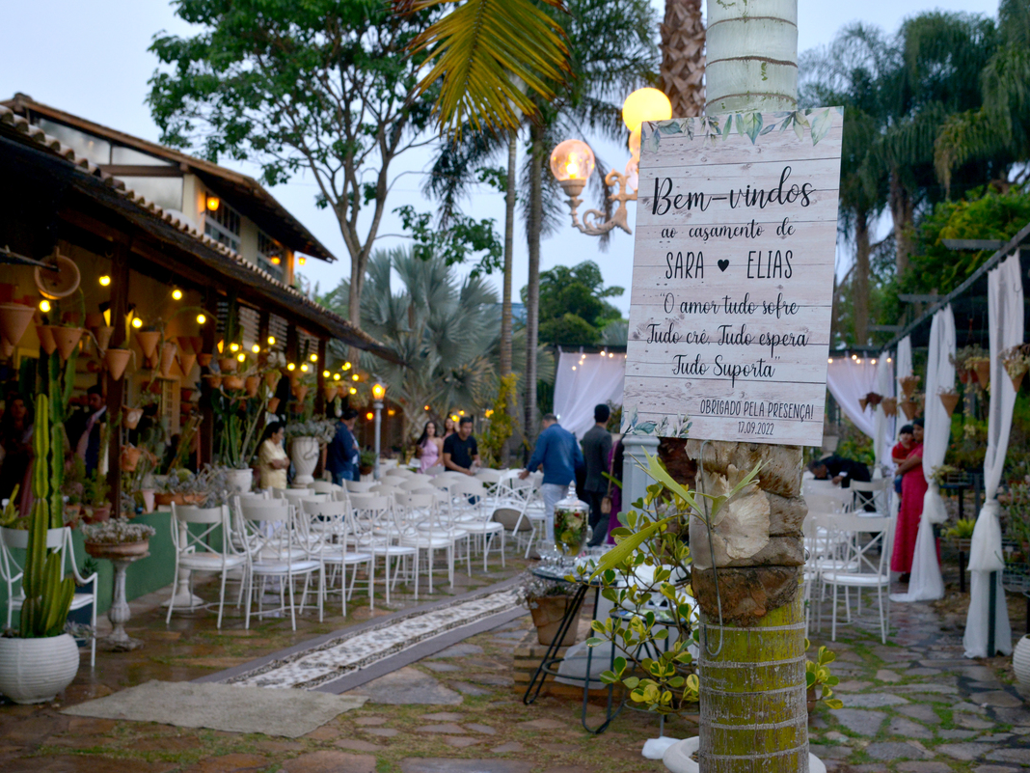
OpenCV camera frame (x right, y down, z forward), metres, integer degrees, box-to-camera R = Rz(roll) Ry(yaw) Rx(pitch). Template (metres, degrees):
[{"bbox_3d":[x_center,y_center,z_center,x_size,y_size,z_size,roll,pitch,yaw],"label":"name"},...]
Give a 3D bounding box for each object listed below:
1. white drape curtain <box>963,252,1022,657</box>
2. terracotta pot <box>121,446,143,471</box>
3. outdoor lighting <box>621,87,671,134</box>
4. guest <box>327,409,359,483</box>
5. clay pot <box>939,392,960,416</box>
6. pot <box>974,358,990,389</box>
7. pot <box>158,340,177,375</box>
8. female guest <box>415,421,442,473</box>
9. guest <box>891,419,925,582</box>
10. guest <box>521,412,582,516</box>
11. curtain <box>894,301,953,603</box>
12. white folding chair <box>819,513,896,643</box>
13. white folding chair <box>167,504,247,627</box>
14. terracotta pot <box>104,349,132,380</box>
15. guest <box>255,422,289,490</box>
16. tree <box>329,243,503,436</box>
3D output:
[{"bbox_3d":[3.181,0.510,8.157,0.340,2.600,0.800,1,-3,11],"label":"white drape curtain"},{"bbox_3d":[-3.074,0.580,9.800,0.190,0.200,0.190,2,-3,-6],"label":"terracotta pot"},{"bbox_3d":[0.769,-1.589,7.100,0.290,0.290,0.290,1,-2,0],"label":"outdoor lighting"},{"bbox_3d":[-2.191,1.141,15.362,0.360,1.700,0.500,2,-3,-12],"label":"guest"},{"bbox_3d":[3.844,0.162,10.800,0.165,0.200,0.165,1,-3,11],"label":"clay pot"},{"bbox_3d":[3.456,-0.092,9.000,0.160,0.220,0.160,1,-2,0],"label":"pot"},{"bbox_3d":[-2.922,-0.240,10.300,0.165,0.280,0.165,1,-2,0],"label":"pot"},{"bbox_3d":[-1.317,1.298,18.578,0.440,1.540,0.320,2,-2,-9],"label":"female guest"},{"bbox_3d":[3.938,1.121,12.121,0.460,1.600,0.480,1,-2,-24],"label":"guest"},{"bbox_3d":[0.398,1.144,13.763,0.580,1.680,0.520,3,-3,-25],"label":"guest"},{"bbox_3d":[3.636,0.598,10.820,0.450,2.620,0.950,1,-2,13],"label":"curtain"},{"bbox_3d":[2.461,1.363,8.804,0.490,0.890,0.480,0,-2,8],"label":"white folding chair"},{"bbox_3d":[-2.247,1.274,8.919,0.460,0.870,0.470,1,-3,14],"label":"white folding chair"},{"bbox_3d":[-3.118,-0.174,9.600,0.215,0.260,0.215,1,-2,0],"label":"terracotta pot"},{"bbox_3d":[-2.498,1.105,12.478,0.360,1.500,0.460,1,-2,18],"label":"guest"},{"bbox_3d":[-1.805,-0.249,23.550,3.600,4.800,3.600,1,-2,0],"label":"tree"}]

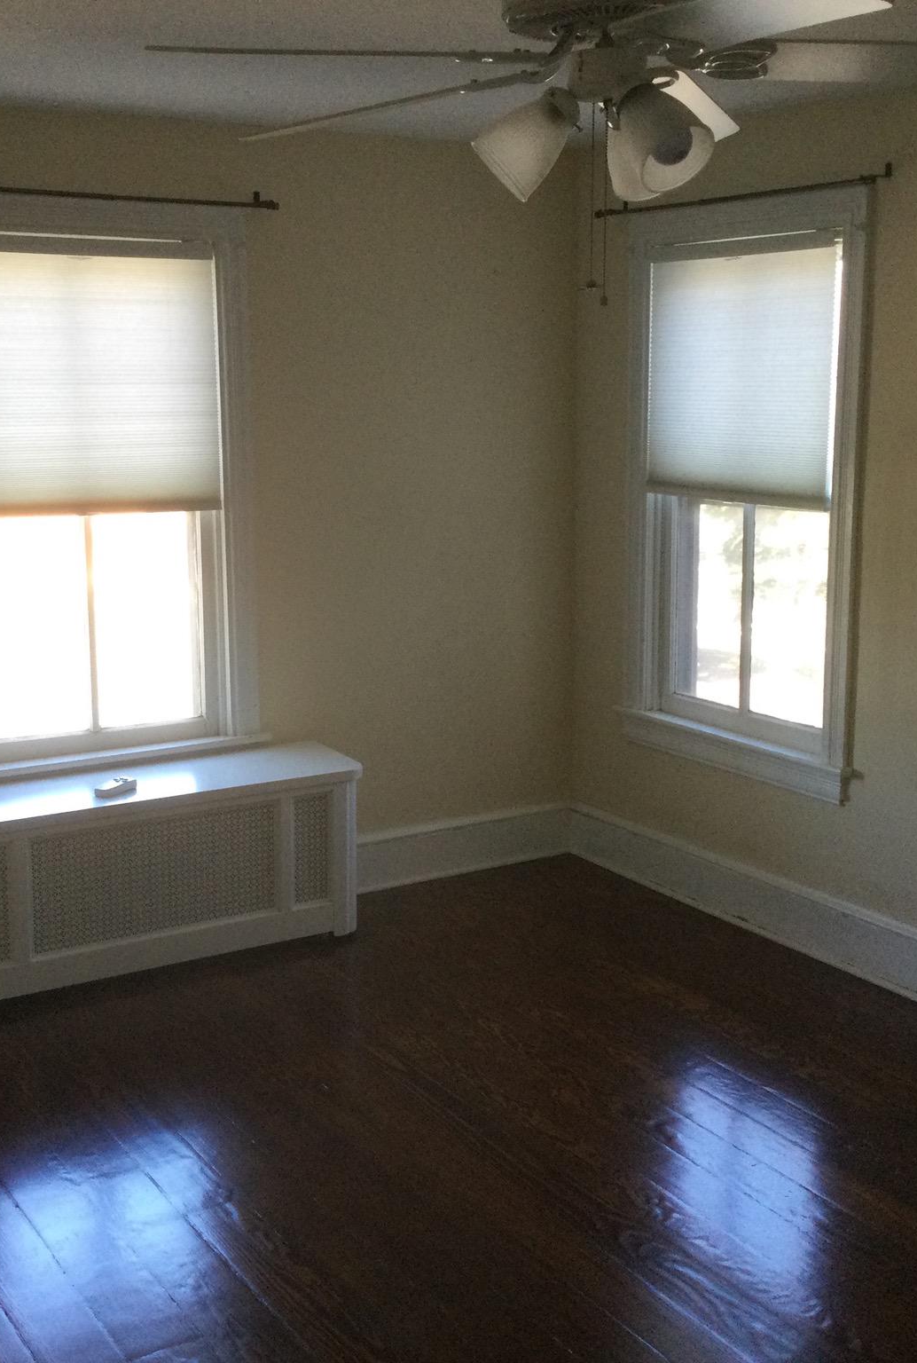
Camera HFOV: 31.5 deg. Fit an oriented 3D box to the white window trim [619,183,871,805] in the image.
[{"bbox_3d":[0.789,-0.534,4.728,0.091,1.633,1.023,-7,13,-31],"label":"white window trim"}]

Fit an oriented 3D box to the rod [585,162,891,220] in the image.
[{"bbox_3d":[0.752,-1.365,4.569,0.083,0.058,1.162,-7,13,-31],"label":"rod"}]

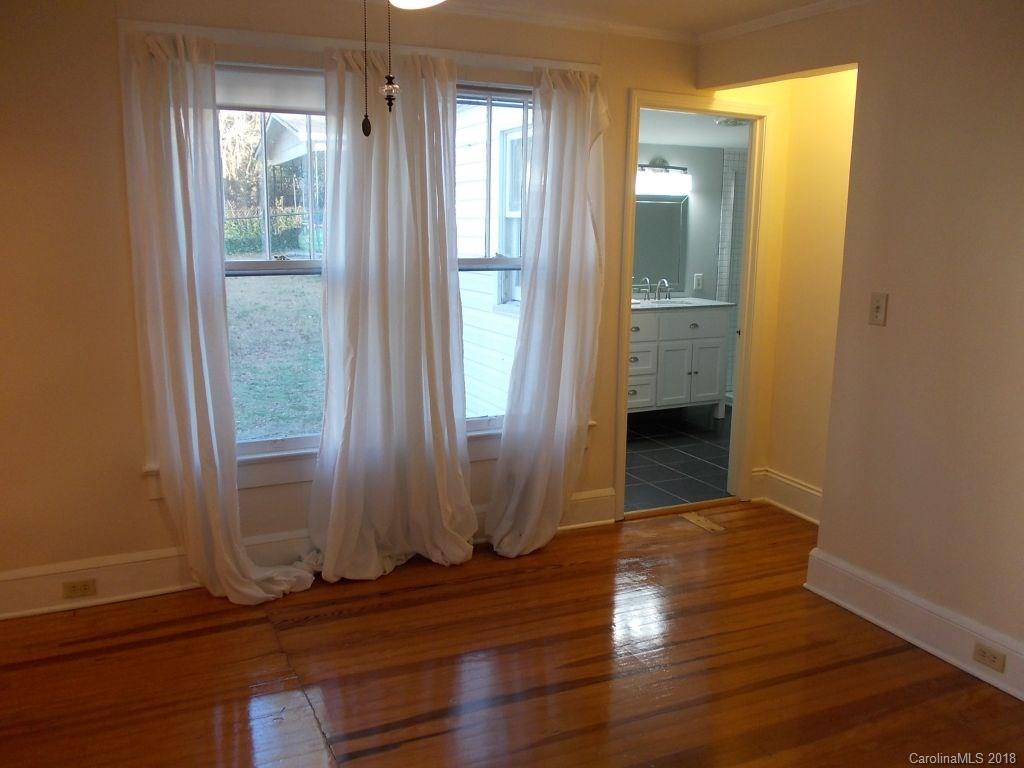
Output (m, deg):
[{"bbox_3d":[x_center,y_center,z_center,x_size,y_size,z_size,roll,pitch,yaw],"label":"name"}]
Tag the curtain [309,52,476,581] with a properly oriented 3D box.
[{"bbox_3d":[-0.470,-0.242,3.454,0.770,2.140,0.220,-4,12,-25],"label":"curtain"}]

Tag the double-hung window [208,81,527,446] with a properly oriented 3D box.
[{"bbox_3d":[-0.530,-0.503,3.564,1.680,1.570,0.125,-4,12,-25],"label":"double-hung window"}]

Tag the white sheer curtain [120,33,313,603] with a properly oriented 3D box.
[{"bbox_3d":[-1.087,-0.192,3.167,0.595,2.135,0.220,-4,12,-25],"label":"white sheer curtain"}]

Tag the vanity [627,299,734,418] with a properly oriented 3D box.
[{"bbox_3d":[0.958,-0.173,6.493,1.500,0.914,0.560,-4,12,-25],"label":"vanity"}]

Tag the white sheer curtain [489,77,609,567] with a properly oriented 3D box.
[{"bbox_3d":[0.179,-0.296,3.761,0.570,2.145,0.210,-4,12,-25],"label":"white sheer curtain"}]

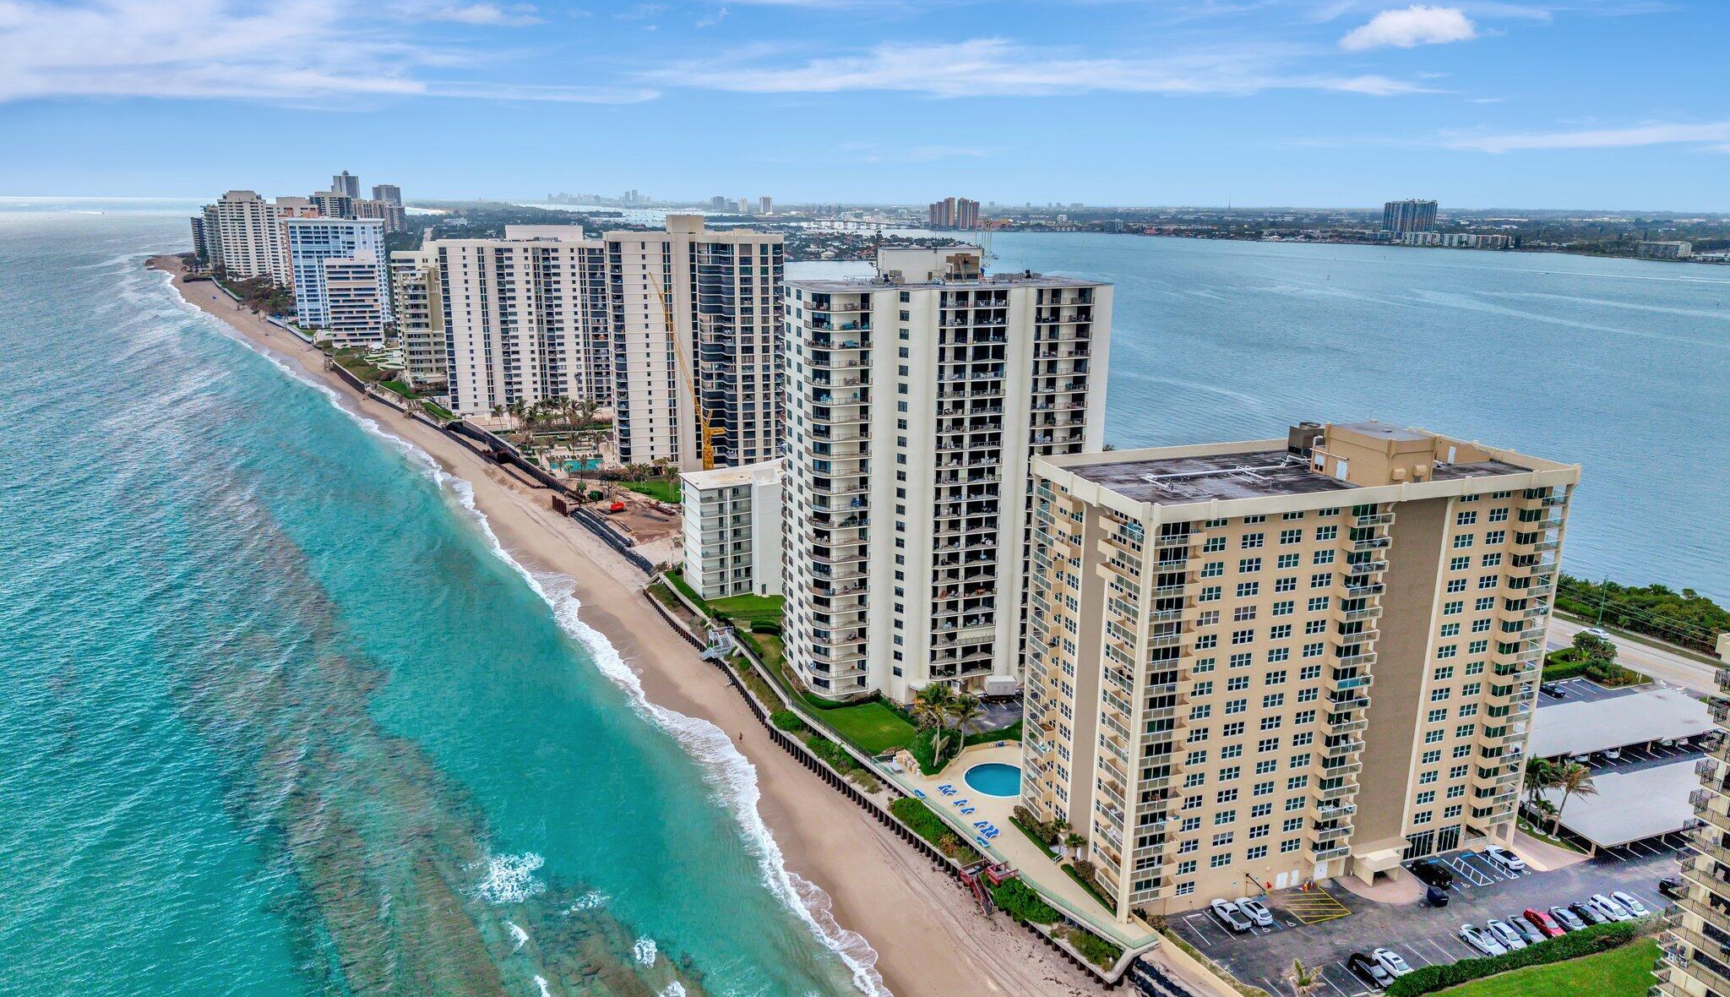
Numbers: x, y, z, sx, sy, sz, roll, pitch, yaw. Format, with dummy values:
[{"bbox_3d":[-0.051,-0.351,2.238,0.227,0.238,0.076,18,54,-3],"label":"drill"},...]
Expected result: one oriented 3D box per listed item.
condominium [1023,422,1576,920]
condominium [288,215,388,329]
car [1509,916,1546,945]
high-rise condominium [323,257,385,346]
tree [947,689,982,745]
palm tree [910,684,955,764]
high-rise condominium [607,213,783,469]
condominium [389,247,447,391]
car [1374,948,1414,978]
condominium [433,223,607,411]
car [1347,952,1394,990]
[{"bbox_3d":[51.324,16.747,145.059,58.800,51.300,24.000,-4,15,-19],"label":"condominium"},{"bbox_3d":[-311.938,-135.032,715.703,48.500,63.000,24.000,-4,15,-17],"label":"condominium"},{"bbox_3d":[72.483,47.287,130.617,1.830,1.450,4.750,-4,15,-18],"label":"car"},{"bbox_3d":[-262.610,-102.804,621.404,25.500,46.000,23.000,-4,15,-18],"label":"high-rise condominium"},{"bbox_3d":[14.019,31.944,172.414,5.000,8.900,5.000,1,14,0],"label":"tree"},{"bbox_3d":[9.723,31.901,167.041,6.000,11.500,6.000,1,14,0],"label":"palm tree"},{"bbox_3d":[-50.060,-45.562,348.555,49.000,71.400,25.000,-4,15,-19],"label":"high-rise condominium"},{"bbox_3d":[-172.345,-73.541,483.116,31.000,58.000,27.000,-4,15,-19],"label":"condominium"},{"bbox_3d":[54.415,47.809,123.428,1.840,1.480,4.700,-4,15,-19],"label":"car"},{"bbox_3d":[-121.456,-67.728,448.979,68.000,66.000,27.000,-4,15,-17],"label":"condominium"},{"bbox_3d":[51.606,48.074,122.253,1.860,1.470,4.850,-4,15,-19],"label":"car"}]

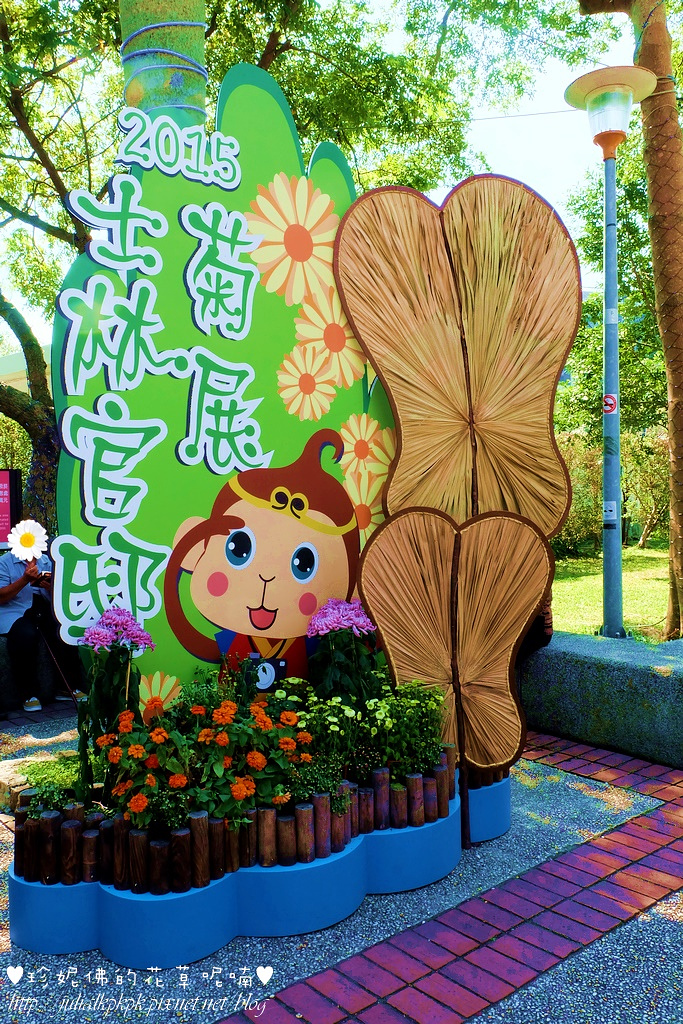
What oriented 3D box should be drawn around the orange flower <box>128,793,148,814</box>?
[{"bbox_3d":[-0.689,0.989,2.798,0.068,0.068,0.055,-1,1,-14],"label":"orange flower"}]

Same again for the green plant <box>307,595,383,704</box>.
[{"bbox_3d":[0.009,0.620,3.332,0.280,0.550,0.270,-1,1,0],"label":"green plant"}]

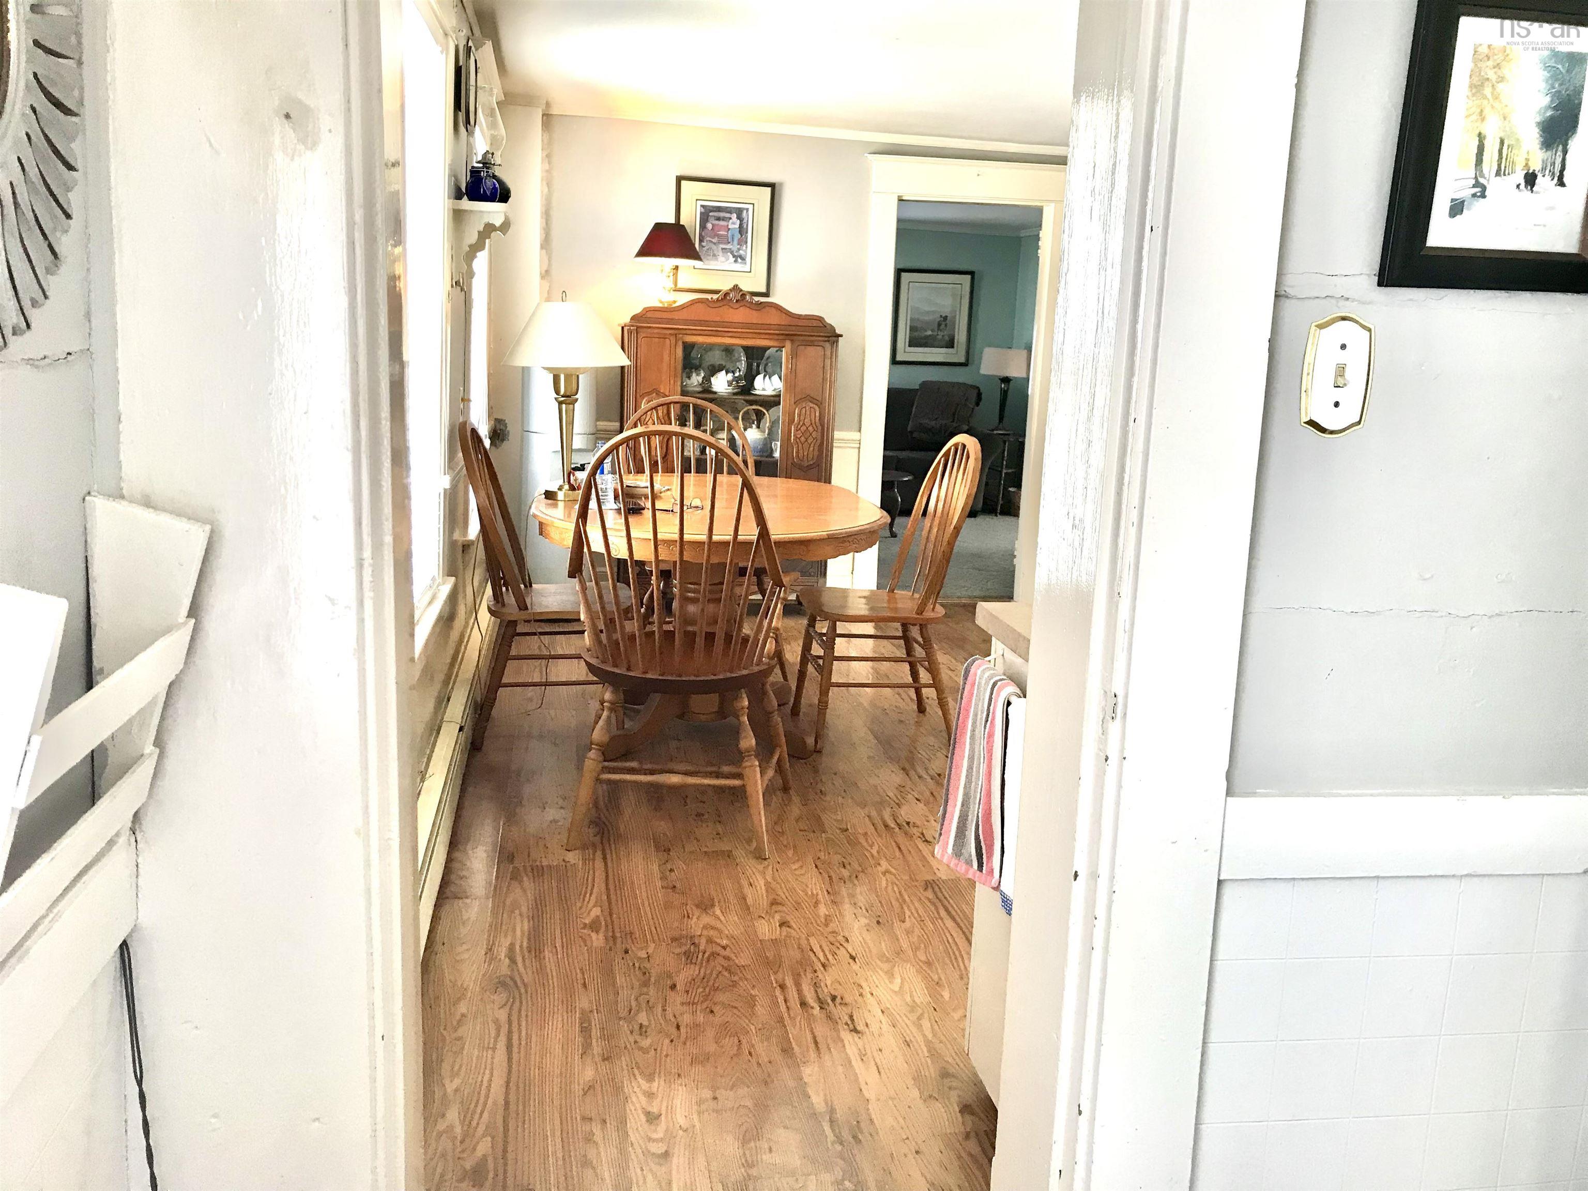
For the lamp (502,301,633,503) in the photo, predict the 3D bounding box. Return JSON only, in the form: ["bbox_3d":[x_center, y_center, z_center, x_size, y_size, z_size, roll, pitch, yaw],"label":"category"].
[{"bbox_3d":[-0.694,-0.606,3.922,0.385,0.625,0.385,1,10,-10],"label":"lamp"}]

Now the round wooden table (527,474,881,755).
[{"bbox_3d":[-0.282,0.068,4.195,1.105,0.765,1.840,1,10,-10],"label":"round wooden table"}]

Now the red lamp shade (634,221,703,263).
[{"bbox_3d":[-0.579,-1.648,5.995,0.323,0.173,0.323,1,10,-10],"label":"red lamp shade"}]

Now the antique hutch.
[{"bbox_3d":[-0.327,-0.697,6.229,1.034,1.556,0.394,1,10,-10],"label":"antique hutch"}]

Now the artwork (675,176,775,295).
[{"bbox_3d":[-0.337,-1.731,6.209,0.480,0.538,0.030,1,10,-10],"label":"artwork"}]

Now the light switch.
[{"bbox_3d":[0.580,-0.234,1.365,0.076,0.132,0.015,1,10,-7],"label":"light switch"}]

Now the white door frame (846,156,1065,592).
[{"bbox_3d":[0.861,-1.064,6.620,1.111,2.235,0.150,1,10,-10],"label":"white door frame"}]

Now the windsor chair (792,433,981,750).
[{"bbox_3d":[0.304,-0.039,4.255,0.604,1.004,0.478,0,10,-12],"label":"windsor chair"}]

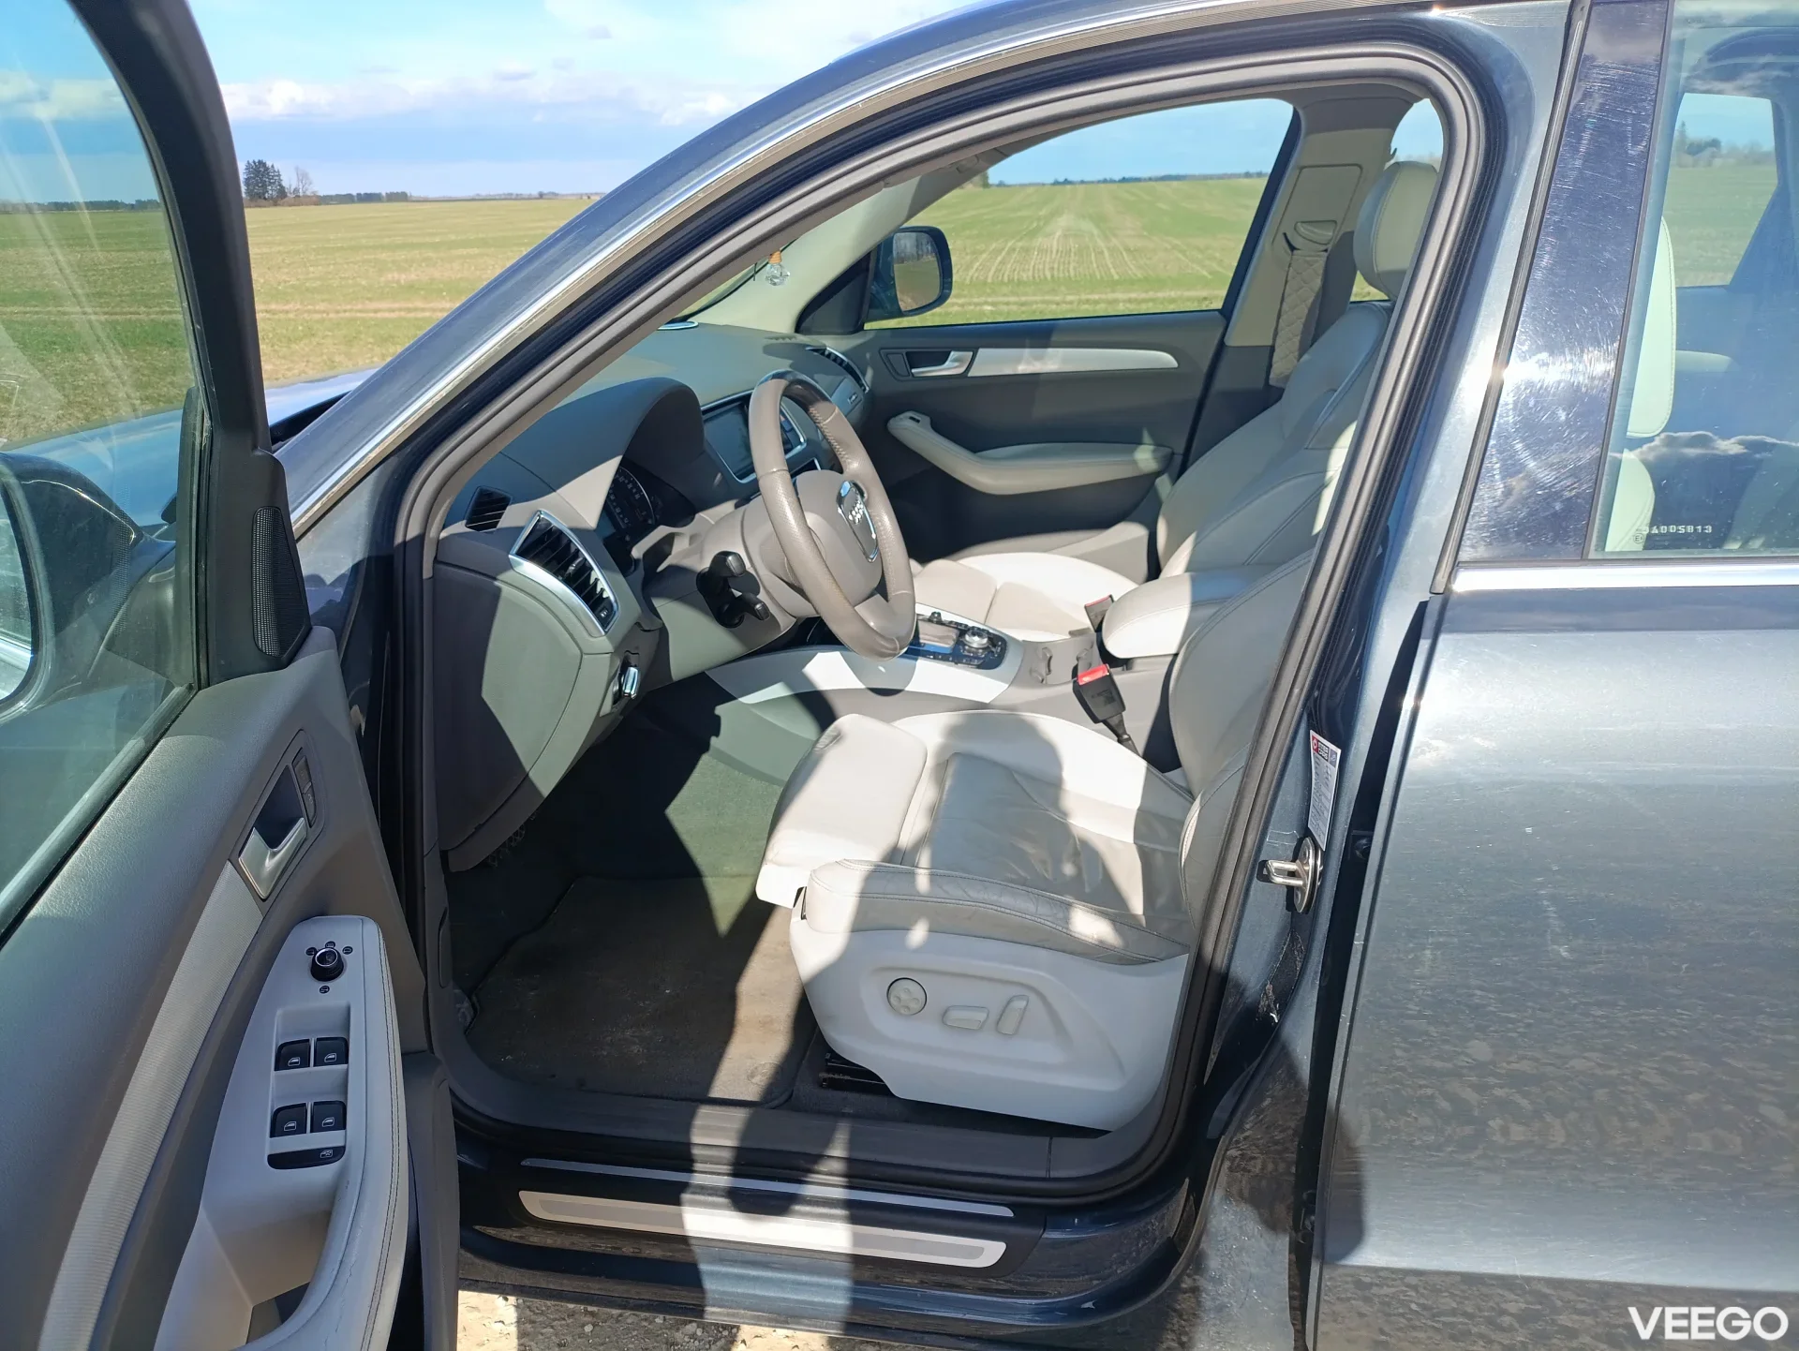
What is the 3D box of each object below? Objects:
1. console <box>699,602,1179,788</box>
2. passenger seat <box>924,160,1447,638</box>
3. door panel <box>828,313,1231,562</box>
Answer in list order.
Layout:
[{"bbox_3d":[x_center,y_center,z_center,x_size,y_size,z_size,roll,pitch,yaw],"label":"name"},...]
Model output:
[{"bbox_3d":[0.147,0.011,2.024,0.880,0.370,0.290,2,22,10],"label":"console"},{"bbox_3d":[0.436,-0.309,2.249,0.930,1.050,0.540,2,22,10],"label":"passenger seat"},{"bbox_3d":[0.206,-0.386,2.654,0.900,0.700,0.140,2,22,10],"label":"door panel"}]

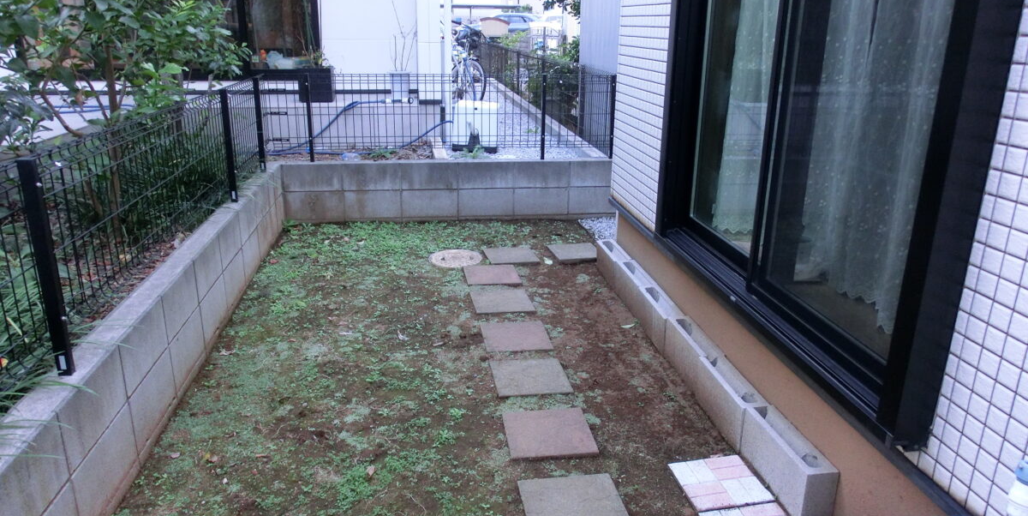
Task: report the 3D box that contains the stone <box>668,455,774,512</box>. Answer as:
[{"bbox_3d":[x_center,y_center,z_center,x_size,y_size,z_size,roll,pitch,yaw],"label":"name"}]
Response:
[{"bbox_3d":[0.672,0.745,2.335,0.253,0.030,0.251,-3,19,-10],"label":"stone"}]

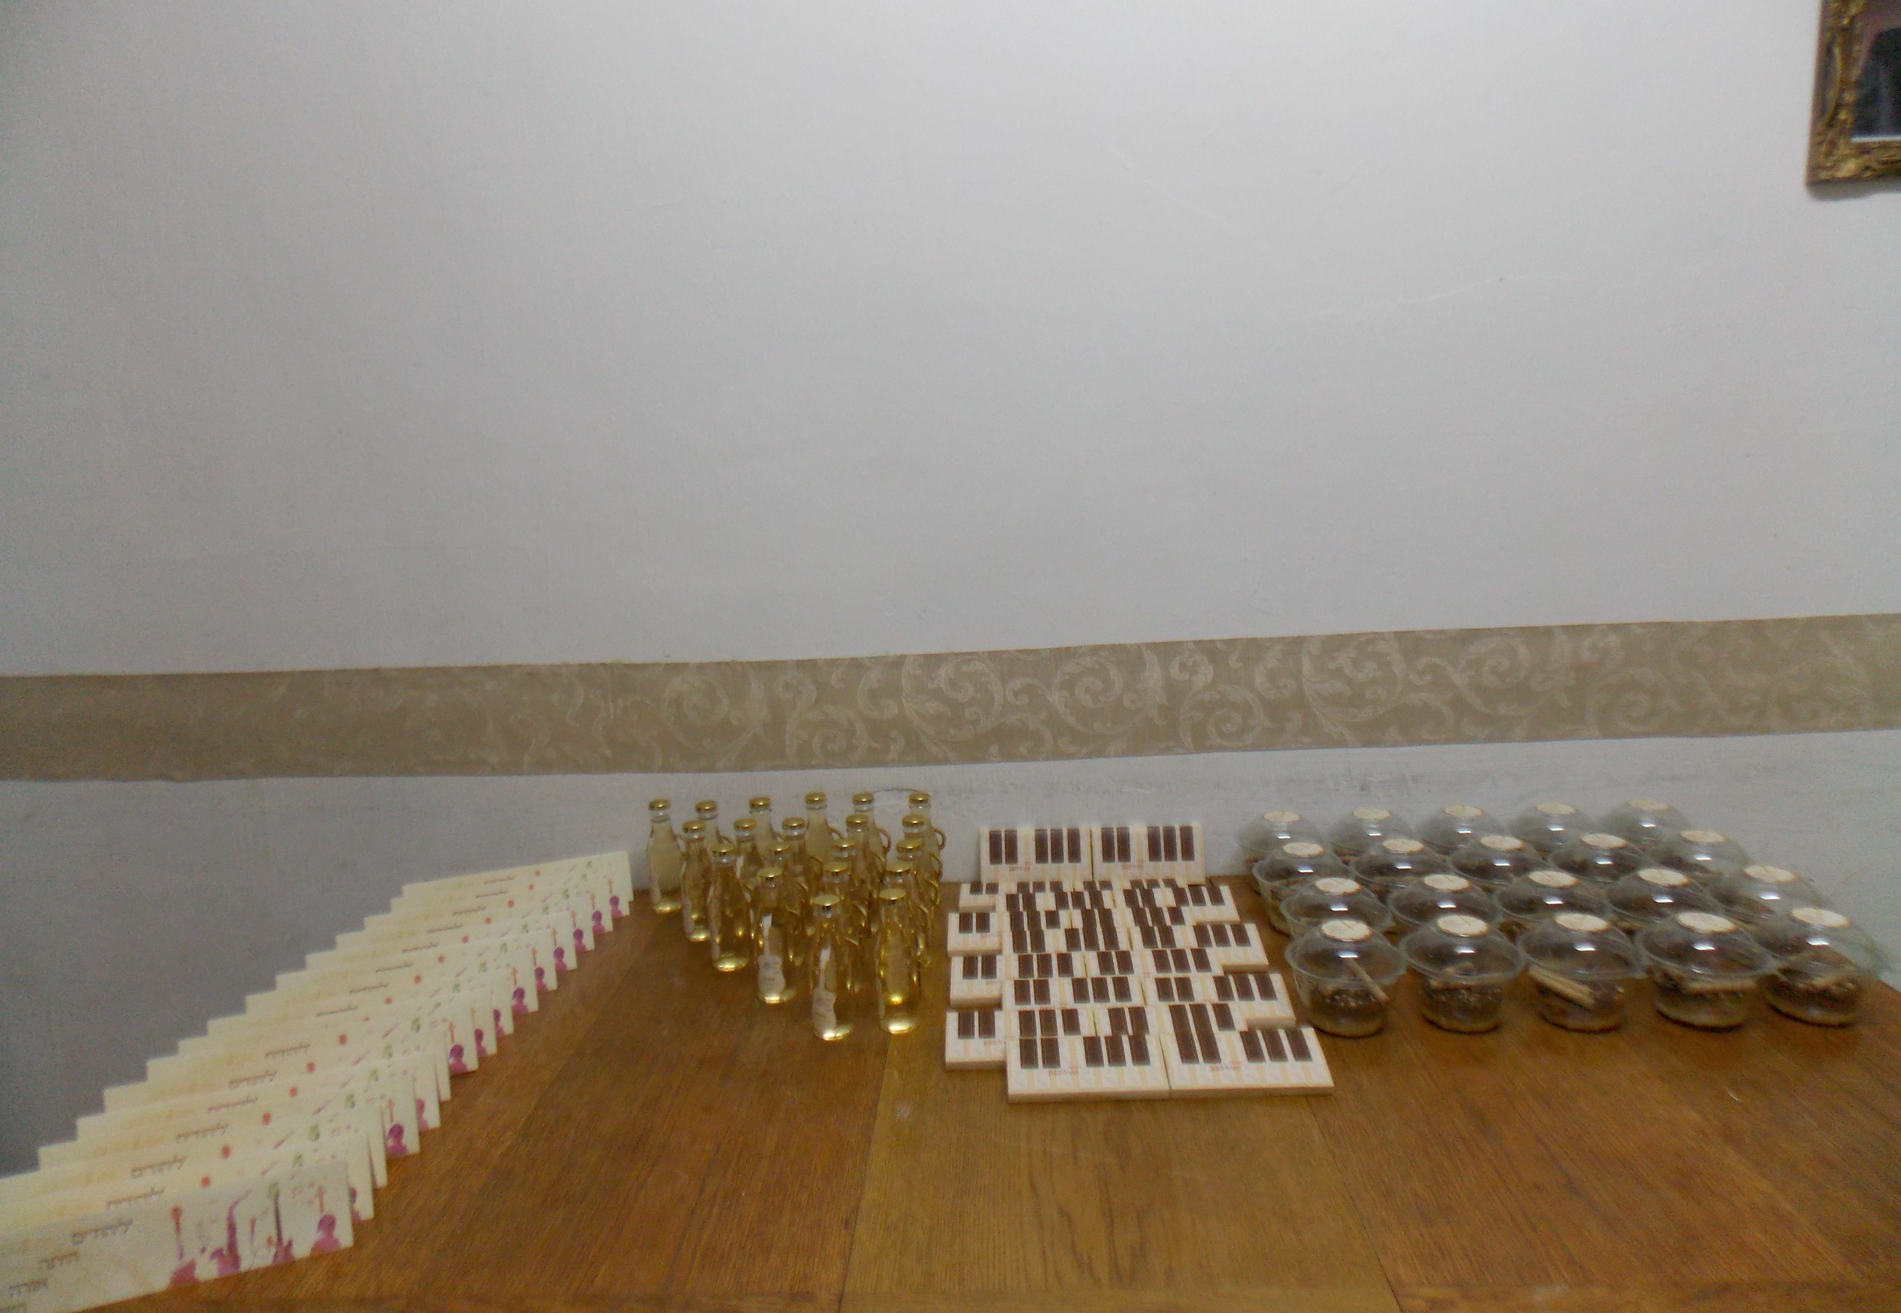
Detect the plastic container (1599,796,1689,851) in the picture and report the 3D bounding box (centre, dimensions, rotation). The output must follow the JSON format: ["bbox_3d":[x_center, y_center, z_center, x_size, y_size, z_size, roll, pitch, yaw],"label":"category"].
[{"bbox_3d":[0.946,0.250,1.714,0.121,0.102,0.121,-2,10,3],"label":"plastic container"}]

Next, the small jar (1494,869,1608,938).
[{"bbox_3d":[0.705,0.311,1.480,0.123,0.104,0.123,-2,11,3],"label":"small jar"}]

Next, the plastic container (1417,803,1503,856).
[{"bbox_3d":[0.698,0.259,1.720,0.121,0.102,0.121,-2,10,3],"label":"plastic container"}]

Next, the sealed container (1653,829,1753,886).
[{"bbox_3d":[0.945,0.278,1.590,0.123,0.104,0.123,-2,11,3],"label":"sealed container"}]

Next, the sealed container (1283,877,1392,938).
[{"bbox_3d":[0.447,0.314,1.460,0.121,0.102,0.121,-2,10,3],"label":"sealed container"}]

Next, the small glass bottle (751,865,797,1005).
[{"bbox_3d":[-0.200,0.320,1.451,0.049,0.152,0.045,-2,10,3],"label":"small glass bottle"}]

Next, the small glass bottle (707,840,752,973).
[{"bbox_3d":[-0.271,0.306,1.547,0.049,0.152,0.045,-2,10,3],"label":"small glass bottle"}]

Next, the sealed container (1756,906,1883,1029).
[{"bbox_3d":[0.922,0.327,1.344,0.123,0.104,0.123,-2,11,3],"label":"sealed container"}]

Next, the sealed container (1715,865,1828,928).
[{"bbox_3d":[0.934,0.297,1.443,0.121,0.102,0.121,-2,10,3],"label":"sealed container"}]

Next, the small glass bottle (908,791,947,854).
[{"bbox_3d":[-0.035,0.264,1.719,0.049,0.152,0.045,-2,10,3],"label":"small glass bottle"}]

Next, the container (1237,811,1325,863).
[{"bbox_3d":[0.454,0.268,1.725,0.121,0.102,0.121,-2,10,3],"label":"container"}]

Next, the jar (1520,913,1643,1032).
[{"bbox_3d":[0.660,0.327,1.324,0.122,0.103,0.122,-2,10,3],"label":"jar"}]

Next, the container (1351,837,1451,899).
[{"bbox_3d":[0.564,0.286,1.575,0.122,0.103,0.122,-2,10,3],"label":"container"}]

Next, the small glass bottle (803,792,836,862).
[{"bbox_3d":[-0.179,0.266,1.742,0.051,0.152,0.046,-2,10,3],"label":"small glass bottle"}]

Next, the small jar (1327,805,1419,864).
[{"bbox_3d":[0.578,0.267,1.732,0.123,0.104,0.123,-2,11,3],"label":"small jar"}]

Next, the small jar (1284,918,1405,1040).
[{"bbox_3d":[0.428,0.346,1.368,0.123,0.104,0.123,-2,11,3],"label":"small jar"}]

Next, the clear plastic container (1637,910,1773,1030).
[{"bbox_3d":[0.786,0.325,1.316,0.121,0.102,0.121,-2,10,3],"label":"clear plastic container"}]

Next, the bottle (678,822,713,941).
[{"bbox_3d":[-0.326,0.291,1.643,0.049,0.152,0.045,-2,10,3],"label":"bottle"}]

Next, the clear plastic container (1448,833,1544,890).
[{"bbox_3d":[0.689,0.283,1.584,0.121,0.102,0.121,-2,10,3],"label":"clear plastic container"}]

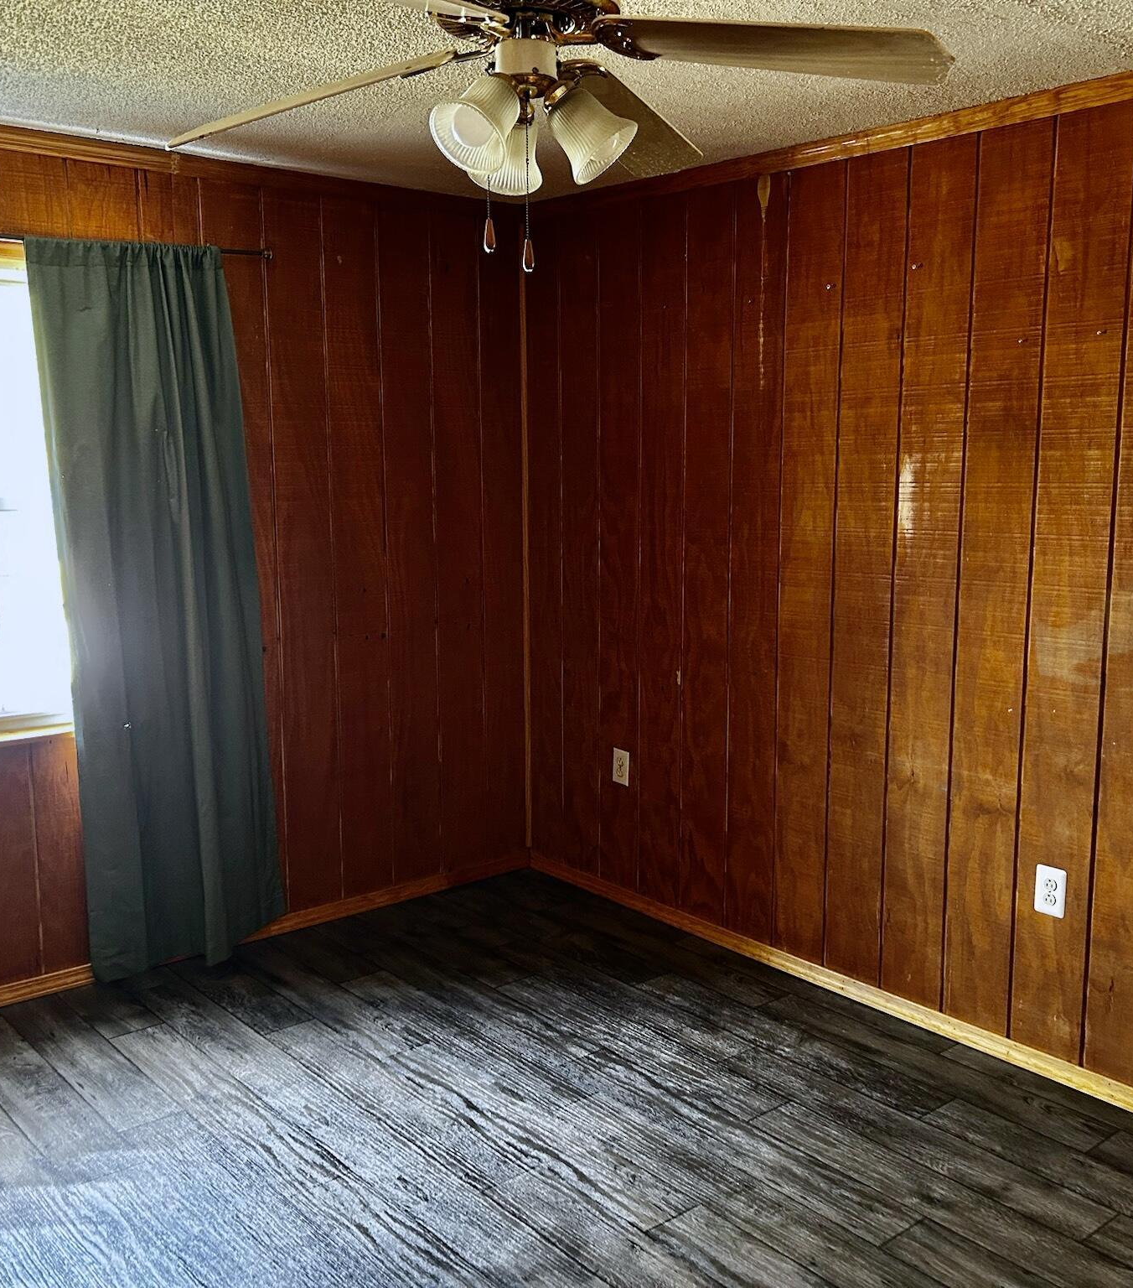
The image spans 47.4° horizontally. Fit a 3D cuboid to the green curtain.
[{"bbox_3d":[-1.172,-0.080,3.822,0.660,2.130,0.120,-7,11,-39],"label":"green curtain"}]

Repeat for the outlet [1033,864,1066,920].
[{"bbox_3d":[1.210,0.622,3.232,0.010,0.124,0.080,-7,11,-39],"label":"outlet"}]

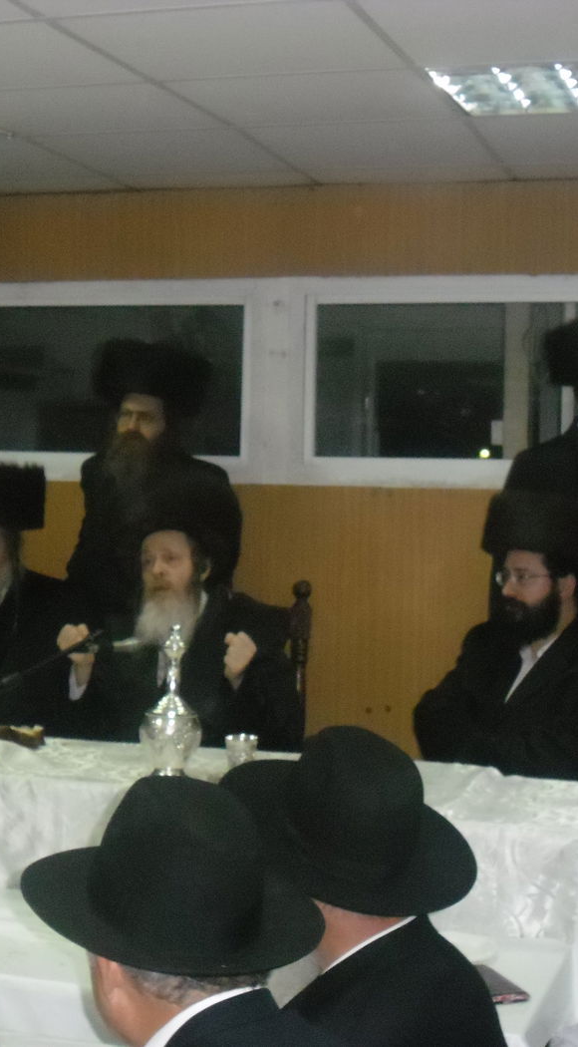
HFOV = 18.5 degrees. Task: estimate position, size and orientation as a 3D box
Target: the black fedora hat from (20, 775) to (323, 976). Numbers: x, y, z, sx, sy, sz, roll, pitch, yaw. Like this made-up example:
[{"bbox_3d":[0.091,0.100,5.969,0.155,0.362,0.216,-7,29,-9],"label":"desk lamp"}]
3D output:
[{"bbox_3d":[-0.129,0.376,2.025,0.335,0.132,0.380,1,11,-29],"label":"black fedora hat"}]

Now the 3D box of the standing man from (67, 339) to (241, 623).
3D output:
[{"bbox_3d":[-0.397,0.365,5.270,0.540,1.816,0.380,1,2,13],"label":"standing man"}]

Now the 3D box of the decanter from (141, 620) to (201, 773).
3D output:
[{"bbox_3d":[-0.272,0.401,4.106,0.145,0.348,0.145,1,2,0],"label":"decanter"}]

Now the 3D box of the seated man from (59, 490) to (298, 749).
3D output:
[{"bbox_3d":[-0.278,0.613,4.528,0.600,1.382,0.760,1,2,12],"label":"seated man"}]

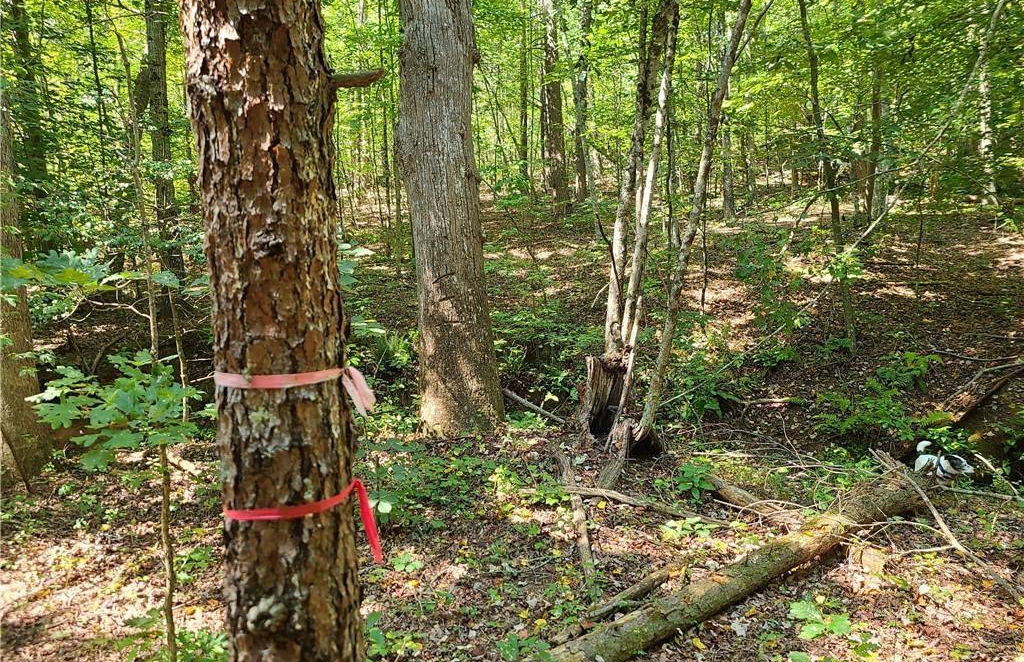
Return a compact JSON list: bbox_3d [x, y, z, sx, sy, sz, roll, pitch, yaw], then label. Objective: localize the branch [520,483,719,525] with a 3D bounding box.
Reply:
[{"bbox_3d":[0.592,0.963,4.335,1.213,0.070,0.170,2,8,35],"label":"branch"}]

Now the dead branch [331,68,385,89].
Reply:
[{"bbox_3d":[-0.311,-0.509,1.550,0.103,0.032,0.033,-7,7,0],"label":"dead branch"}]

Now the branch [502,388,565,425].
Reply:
[{"bbox_3d":[0.200,0.735,7.600,0.060,0.060,0.887,-8,23,-43],"label":"branch"}]

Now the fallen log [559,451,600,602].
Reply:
[{"bbox_3d":[0.341,0.983,4.252,0.085,0.075,2.145,-2,6,1],"label":"fallen log"}]

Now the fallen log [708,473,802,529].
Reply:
[{"bbox_3d":[1.297,0.925,4.201,0.115,0.115,0.741,-5,7,-19],"label":"fallen log"}]

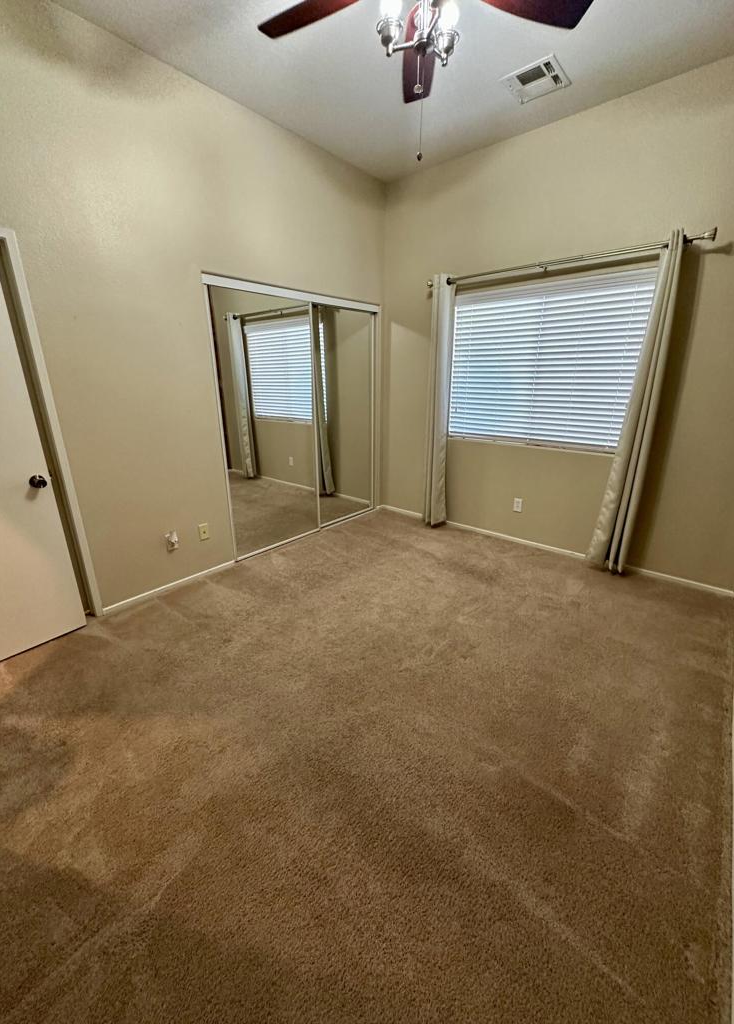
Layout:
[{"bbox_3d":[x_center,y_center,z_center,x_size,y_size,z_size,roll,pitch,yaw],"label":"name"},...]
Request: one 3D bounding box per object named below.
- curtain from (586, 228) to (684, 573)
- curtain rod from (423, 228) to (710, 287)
[{"bbox_3d":[1.820,-0.621,2.837,0.265,2.200,0.170,15,23,38],"label":"curtain"},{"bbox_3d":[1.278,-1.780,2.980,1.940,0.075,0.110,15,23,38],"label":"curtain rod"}]

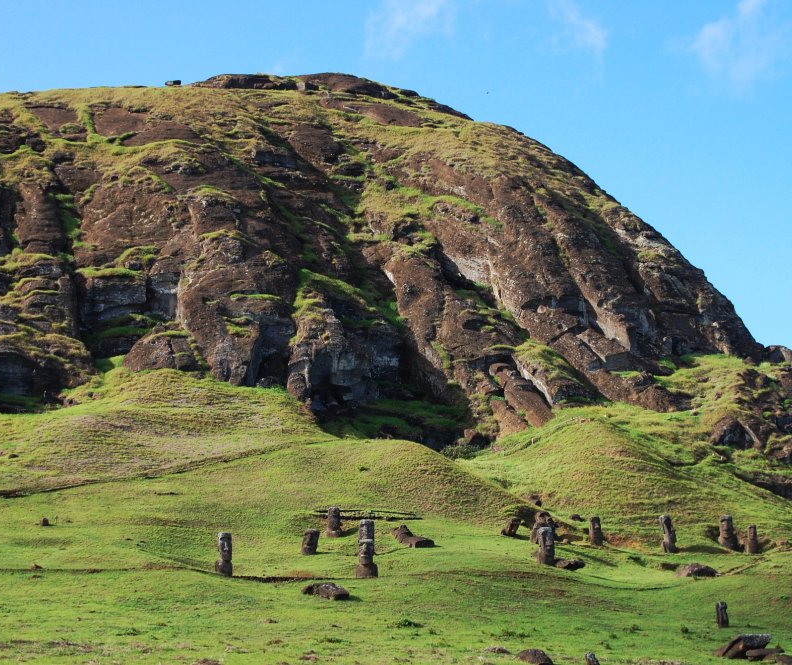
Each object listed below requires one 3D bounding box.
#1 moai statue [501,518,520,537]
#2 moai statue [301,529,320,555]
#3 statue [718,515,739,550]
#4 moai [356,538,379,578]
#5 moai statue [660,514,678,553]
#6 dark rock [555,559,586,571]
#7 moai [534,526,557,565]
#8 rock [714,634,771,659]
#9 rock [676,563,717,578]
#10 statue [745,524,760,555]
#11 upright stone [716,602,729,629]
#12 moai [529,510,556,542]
[{"bbox_3d":[16.034,27.108,318.000,1.800,2.700,1.500,24,-7,-11],"label":"moai statue"},{"bbox_3d":[-11.383,27.860,303.000,2.000,3.400,1.600,10,-7,9],"label":"moai statue"},{"bbox_3d":[45.584,27.487,312.000,2.500,4.900,1.800,-3,-7,0],"label":"statue"},{"bbox_3d":[-2.943,23.337,235.000,2.060,4.170,1.700,-2,-8,11],"label":"moai"},{"bbox_3d":[37.015,27.237,308.000,1.800,4.900,1.600,1,-11,-45],"label":"moai statue"},{"bbox_3d":[18.249,24.288,238.000,3.350,1.320,2.000,-1,-8,4],"label":"dark rock"},{"bbox_3d":[15.621,22.338,237.000,1.830,4.100,1.600,3,-8,-18],"label":"moai"},{"bbox_3d":[26.644,24.145,175.000,4.310,1.860,2.600,-1,-8,9],"label":"rock"},{"bbox_3d":[30.206,23.844,228.000,4.210,1.620,2.800,-1,-8,8],"label":"rock"},{"bbox_3d":[48.840,28.344,312.000,1.800,4.000,1.500,1,-8,-10],"label":"statue"},{"bbox_3d":[34.511,29.765,240.000,1.150,2.800,1.050,4,-10,-40],"label":"upright stone"},{"bbox_3d":[16.093,21.421,250.000,2.350,3.770,2.000,3,-9,-21],"label":"moai"}]

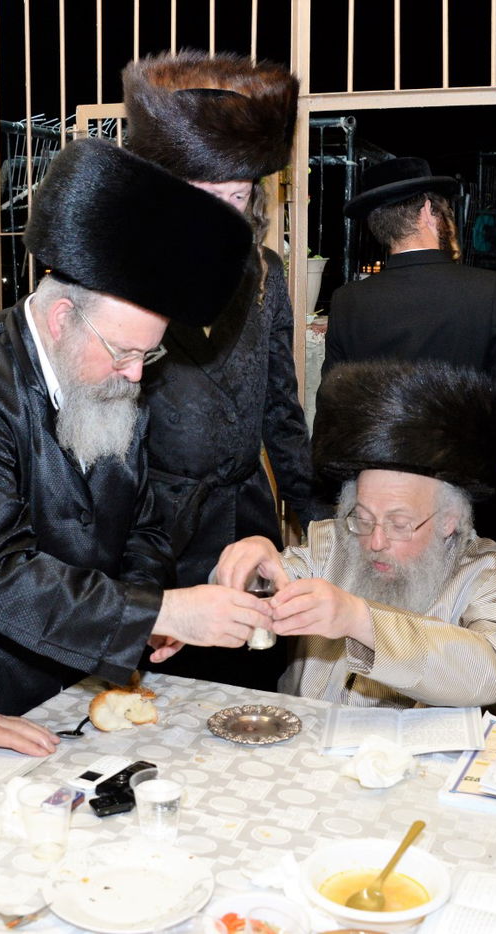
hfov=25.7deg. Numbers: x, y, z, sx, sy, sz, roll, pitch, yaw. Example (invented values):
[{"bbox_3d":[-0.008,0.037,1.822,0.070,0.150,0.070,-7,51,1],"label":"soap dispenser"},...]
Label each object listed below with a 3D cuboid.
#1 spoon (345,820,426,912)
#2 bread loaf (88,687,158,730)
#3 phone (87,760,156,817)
[{"bbox_3d":[0.158,0.440,1.189,0.040,0.025,0.178,7,26,32],"label":"spoon"},{"bbox_3d":[-0.197,0.361,1.681,0.108,0.062,0.075,-1,10,-6],"label":"bread loaf"},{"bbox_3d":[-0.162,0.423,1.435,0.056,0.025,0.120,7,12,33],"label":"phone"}]

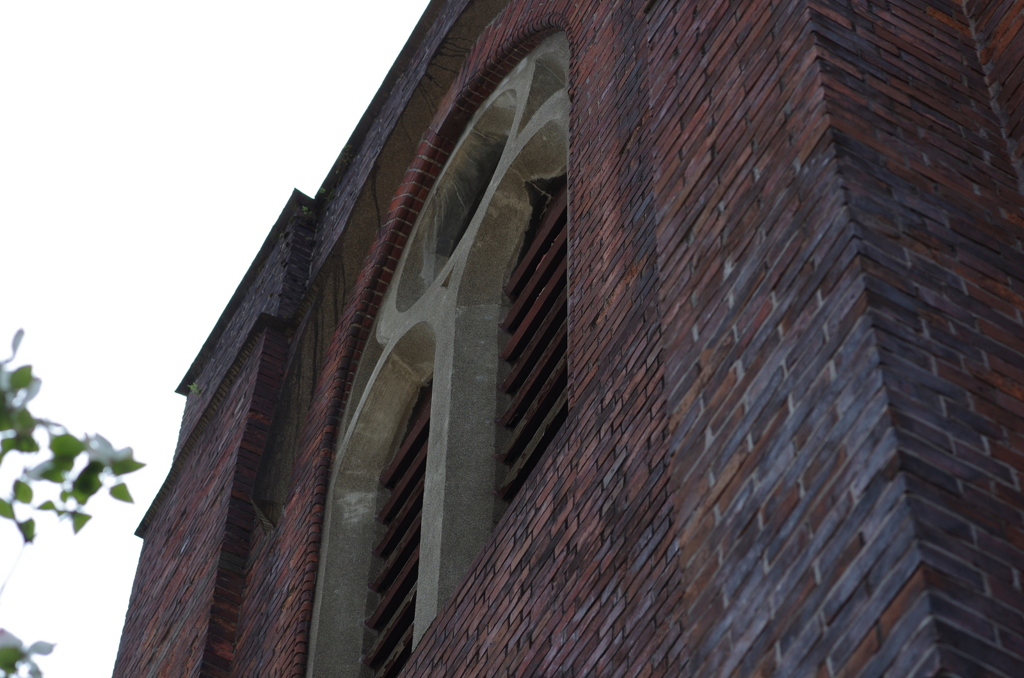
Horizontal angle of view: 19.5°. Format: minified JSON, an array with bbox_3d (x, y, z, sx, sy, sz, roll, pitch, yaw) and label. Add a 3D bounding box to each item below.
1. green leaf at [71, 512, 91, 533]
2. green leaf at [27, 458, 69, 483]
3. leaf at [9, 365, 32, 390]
[{"bbox_3d":[-0.550,0.234,3.800,0.025,0.014,0.031,-19,-63,11],"label":"green leaf"},{"bbox_3d":[-0.592,0.168,3.800,0.055,0.014,0.032,-14,-62,8],"label":"green leaf"},{"bbox_3d":[-0.627,0.049,3.800,0.030,0.014,0.042,30,-65,-15],"label":"leaf"}]

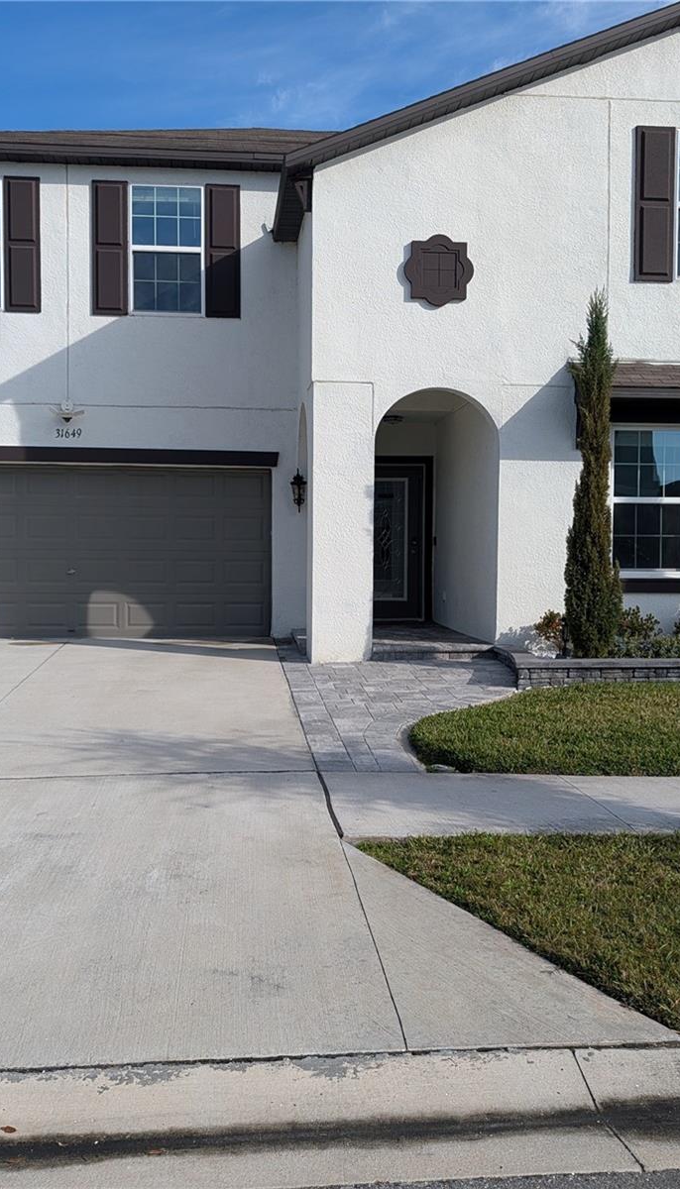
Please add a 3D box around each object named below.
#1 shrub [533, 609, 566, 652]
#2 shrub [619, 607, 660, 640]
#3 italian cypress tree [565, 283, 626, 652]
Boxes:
[{"bbox_3d":[2.132,0.367,11.057,0.366,0.415,0.356,0,2,-6],"label":"shrub"},{"bbox_3d":[2.990,0.334,11.115,0.454,0.425,0.415,0,2,-6],"label":"shrub"},{"bbox_3d":[2.382,-1.093,10.194,0.494,3.409,0.474,0,2,-6],"label":"italian cypress tree"}]

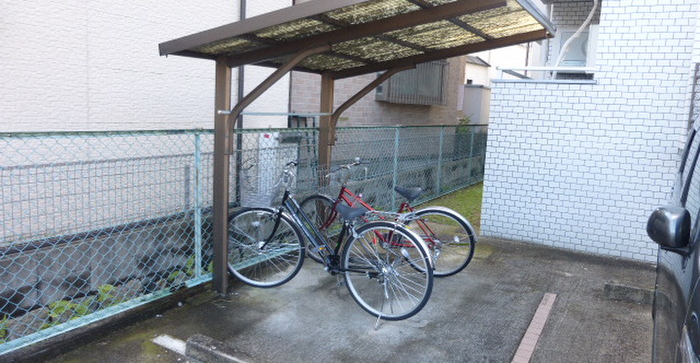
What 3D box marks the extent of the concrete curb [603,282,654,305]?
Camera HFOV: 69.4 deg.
[{"bbox_3d":[2.423,0.936,4.163,0.600,0.123,0.120,5,8,16],"label":"concrete curb"}]

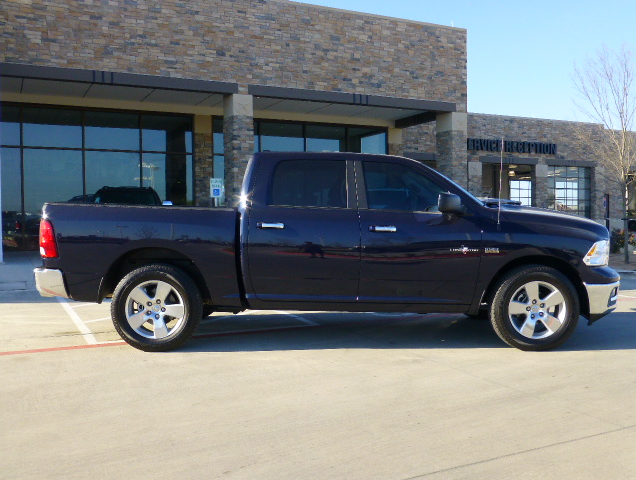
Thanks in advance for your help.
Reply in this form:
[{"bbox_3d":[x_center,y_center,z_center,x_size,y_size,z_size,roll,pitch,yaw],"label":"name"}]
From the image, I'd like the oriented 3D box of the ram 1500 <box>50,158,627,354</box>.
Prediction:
[{"bbox_3d":[0.135,0.065,6.830,5.820,1.900,2.030,0,2,-1],"label":"ram 1500"}]

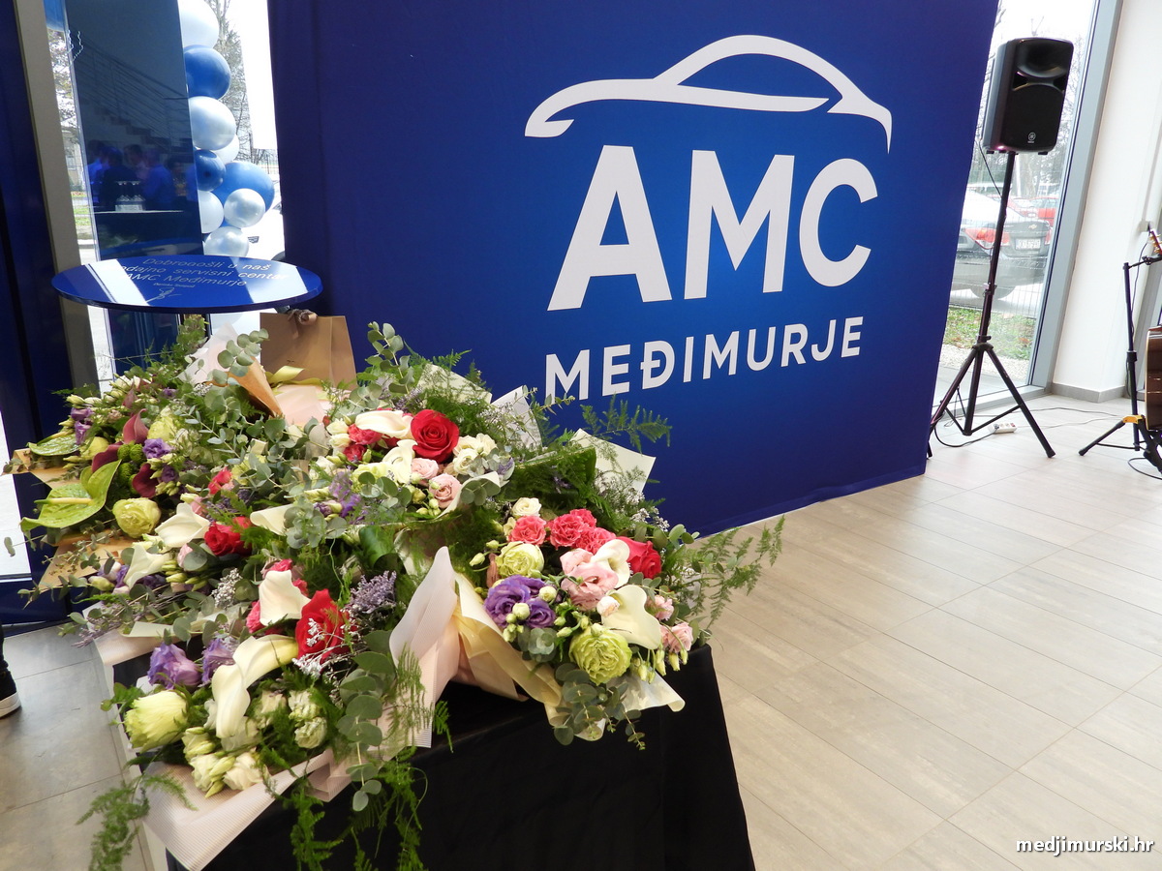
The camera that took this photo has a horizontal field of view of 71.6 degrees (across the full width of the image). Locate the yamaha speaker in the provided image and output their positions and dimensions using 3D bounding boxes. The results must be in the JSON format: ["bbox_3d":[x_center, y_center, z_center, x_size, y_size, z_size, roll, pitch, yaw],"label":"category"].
[{"bbox_3d":[2.308,-1.772,4.243,0.335,0.540,0.310,2,16,3],"label":"yamaha speaker"}]

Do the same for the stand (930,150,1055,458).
[{"bbox_3d":[2.302,-0.777,4.644,0.770,1.630,0.670,1,16,2],"label":"stand"}]

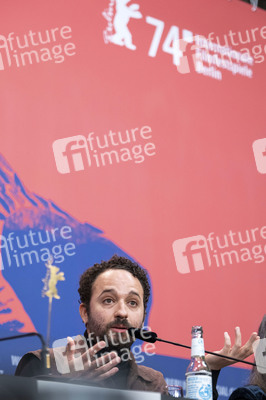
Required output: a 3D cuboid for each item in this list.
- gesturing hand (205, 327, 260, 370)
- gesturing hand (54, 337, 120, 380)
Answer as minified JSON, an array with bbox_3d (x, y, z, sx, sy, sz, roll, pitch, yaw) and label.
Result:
[{"bbox_3d":[0.253,0.379,2.920,0.150,0.110,0.090,-4,-19,10],"label":"gesturing hand"},{"bbox_3d":[-0.113,0.395,2.850,0.160,0.110,0.090,-8,-20,21],"label":"gesturing hand"}]

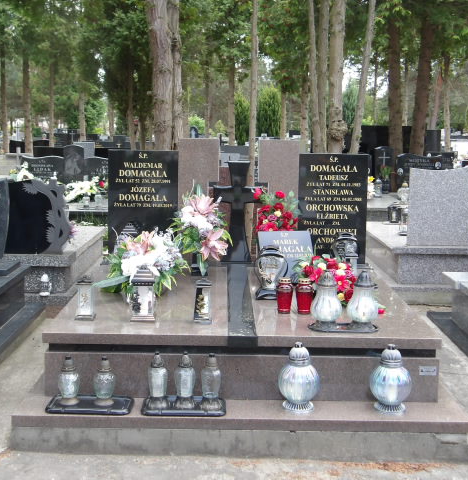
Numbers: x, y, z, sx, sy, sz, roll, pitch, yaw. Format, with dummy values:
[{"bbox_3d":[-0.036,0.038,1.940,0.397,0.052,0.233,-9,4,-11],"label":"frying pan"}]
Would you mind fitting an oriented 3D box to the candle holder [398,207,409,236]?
[{"bbox_3d":[1.488,-0.163,6.798,0.090,0.245,0.090,1,9,-1],"label":"candle holder"}]

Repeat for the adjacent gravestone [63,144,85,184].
[{"bbox_3d":[-2.198,-1.021,10.697,0.294,0.561,0.100,1,9,-1],"label":"adjacent gravestone"}]

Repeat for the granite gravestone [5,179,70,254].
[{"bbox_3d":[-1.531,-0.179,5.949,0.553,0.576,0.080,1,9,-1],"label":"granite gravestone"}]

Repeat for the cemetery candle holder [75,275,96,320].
[{"bbox_3d":[-0.743,0.290,3.932,0.112,0.215,0.101,1,9,-1],"label":"cemetery candle holder"}]

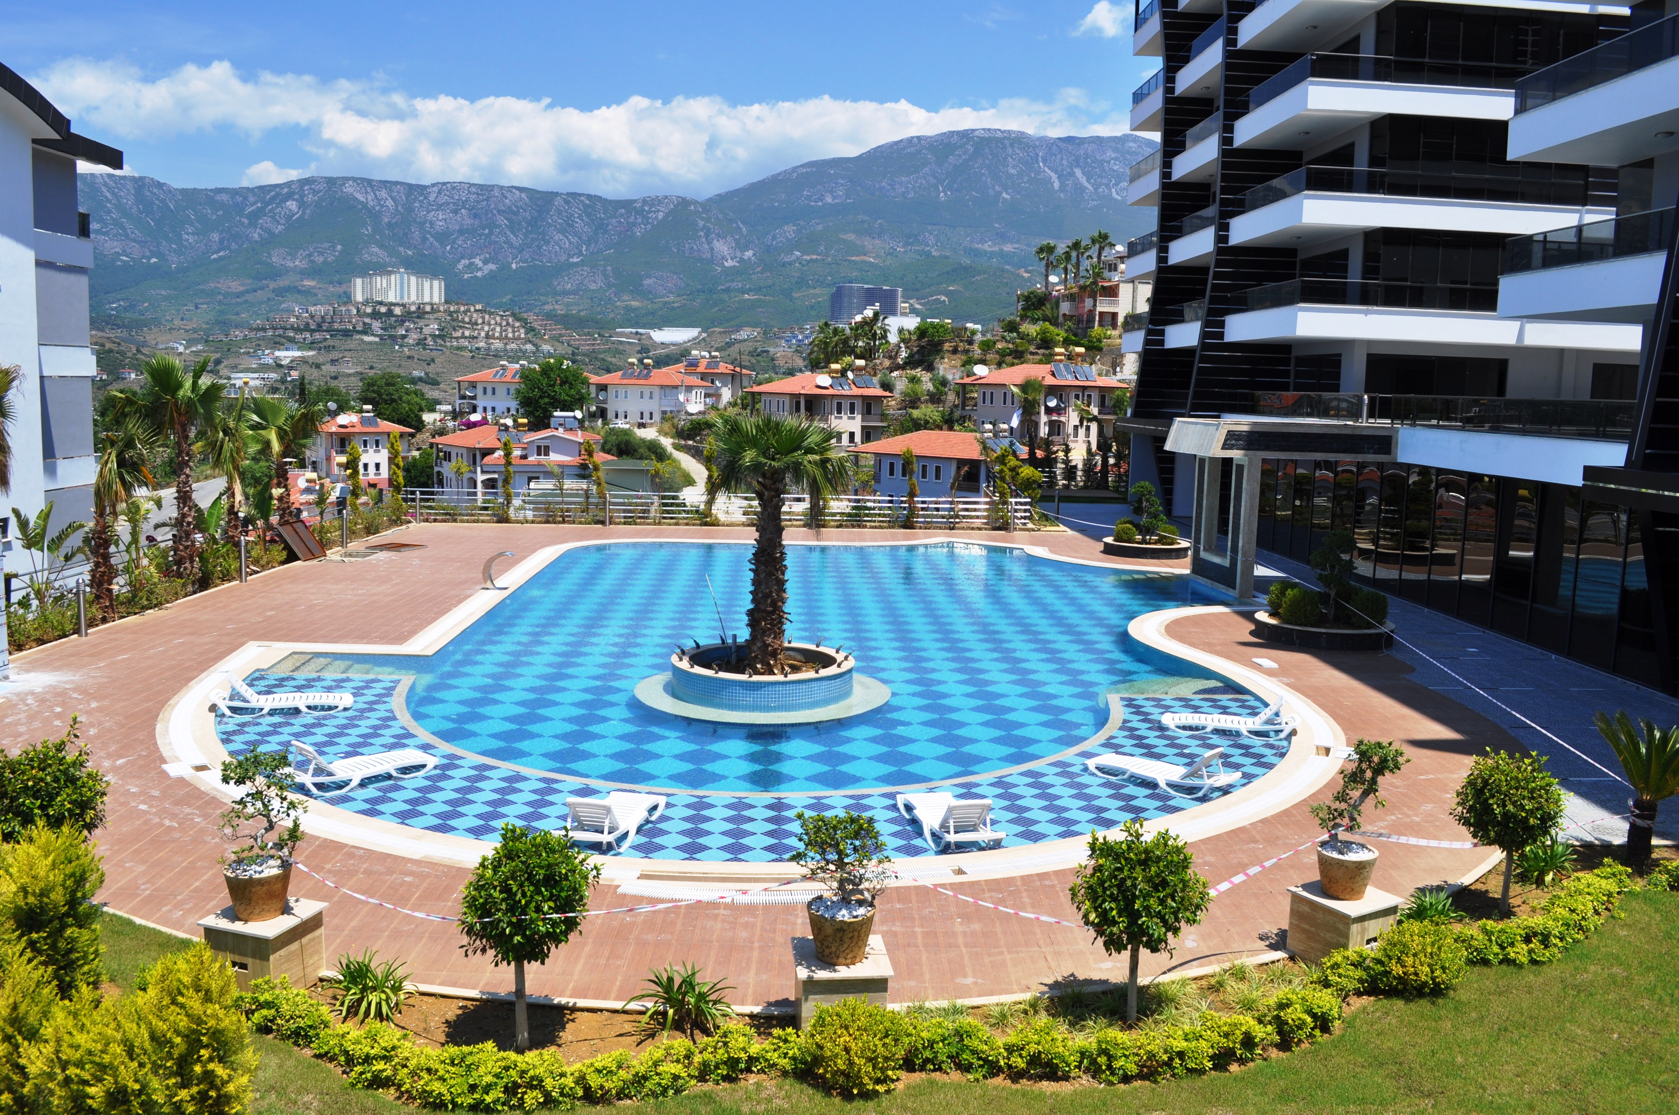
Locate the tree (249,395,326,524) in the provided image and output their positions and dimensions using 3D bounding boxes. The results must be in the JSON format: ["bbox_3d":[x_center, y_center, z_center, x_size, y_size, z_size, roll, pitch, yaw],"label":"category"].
[{"bbox_3d":[-13.159,-1.843,29.977,1.829,3.882,1.829,-2,9,-24],"label":"tree"}]

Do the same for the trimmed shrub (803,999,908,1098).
[{"bbox_3d":[0.107,3.184,8.220,0.684,0.570,0.684,2,7,1],"label":"trimmed shrub"}]

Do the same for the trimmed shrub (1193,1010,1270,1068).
[{"bbox_3d":[2.692,3.305,8.633,0.560,0.360,0.460,-2,9,-24],"label":"trimmed shrub"}]

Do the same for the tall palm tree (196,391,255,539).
[{"bbox_3d":[-14.575,-1.808,29.931,1.300,4.100,1.300,-2,8,-26],"label":"tall palm tree"}]

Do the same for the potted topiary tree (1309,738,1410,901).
[{"bbox_3d":[4.223,2.132,10.273,0.750,1.260,0.650,5,8,23],"label":"potted topiary tree"}]

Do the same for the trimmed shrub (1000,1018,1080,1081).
[{"bbox_3d":[1.346,3.297,8.474,0.516,0.350,0.516,3,7,10],"label":"trimmed shrub"}]

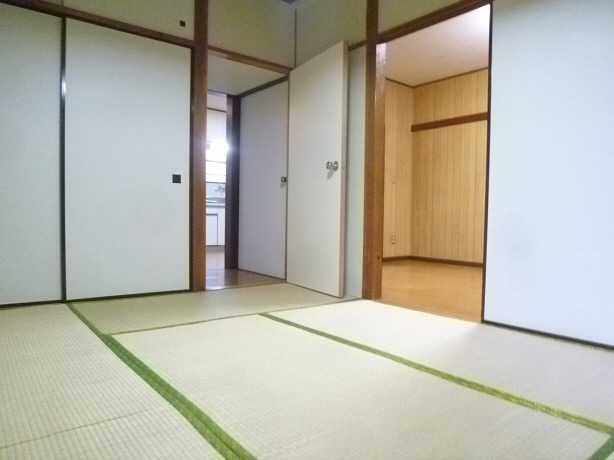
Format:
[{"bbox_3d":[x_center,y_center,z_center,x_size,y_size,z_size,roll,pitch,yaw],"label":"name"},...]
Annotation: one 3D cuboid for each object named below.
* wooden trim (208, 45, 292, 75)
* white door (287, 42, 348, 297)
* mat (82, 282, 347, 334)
[{"bbox_3d":[-0.449,-1.362,3.454,0.800,0.038,0.070,0,2,-38],"label":"wooden trim"},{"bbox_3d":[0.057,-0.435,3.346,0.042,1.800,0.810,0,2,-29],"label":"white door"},{"bbox_3d":[-0.539,0.497,2.841,1.695,0.040,0.887,0,2,-38],"label":"mat"}]

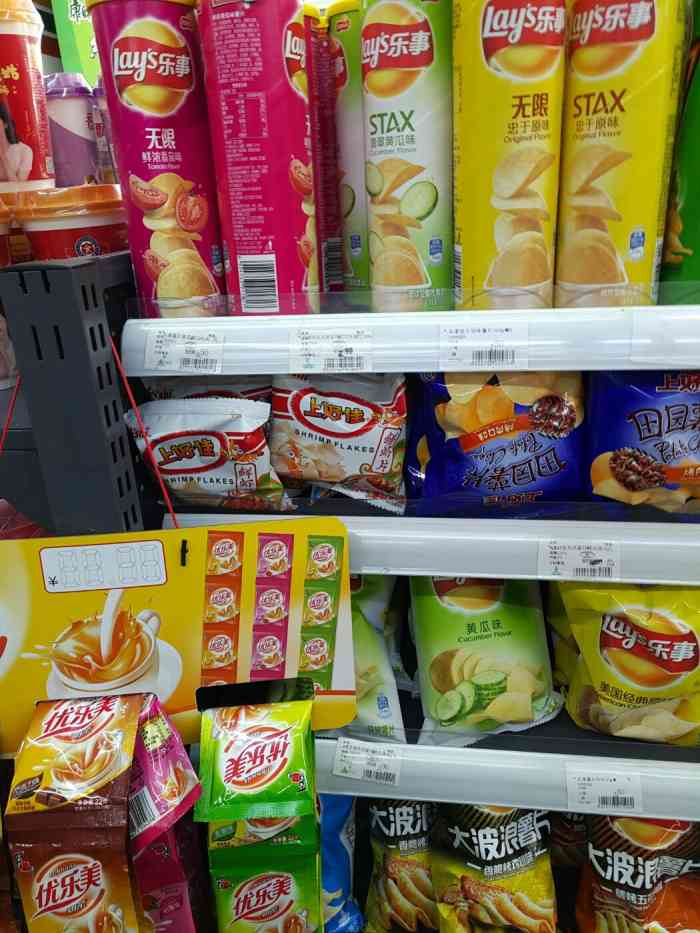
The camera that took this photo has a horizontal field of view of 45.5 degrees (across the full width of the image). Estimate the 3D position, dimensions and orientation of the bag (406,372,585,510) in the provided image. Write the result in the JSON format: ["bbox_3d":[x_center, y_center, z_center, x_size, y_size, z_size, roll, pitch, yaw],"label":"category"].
[{"bbox_3d":[0.108,-0.053,0.625,0.130,0.158,0.052,-2,-5,4],"label":"bag"}]

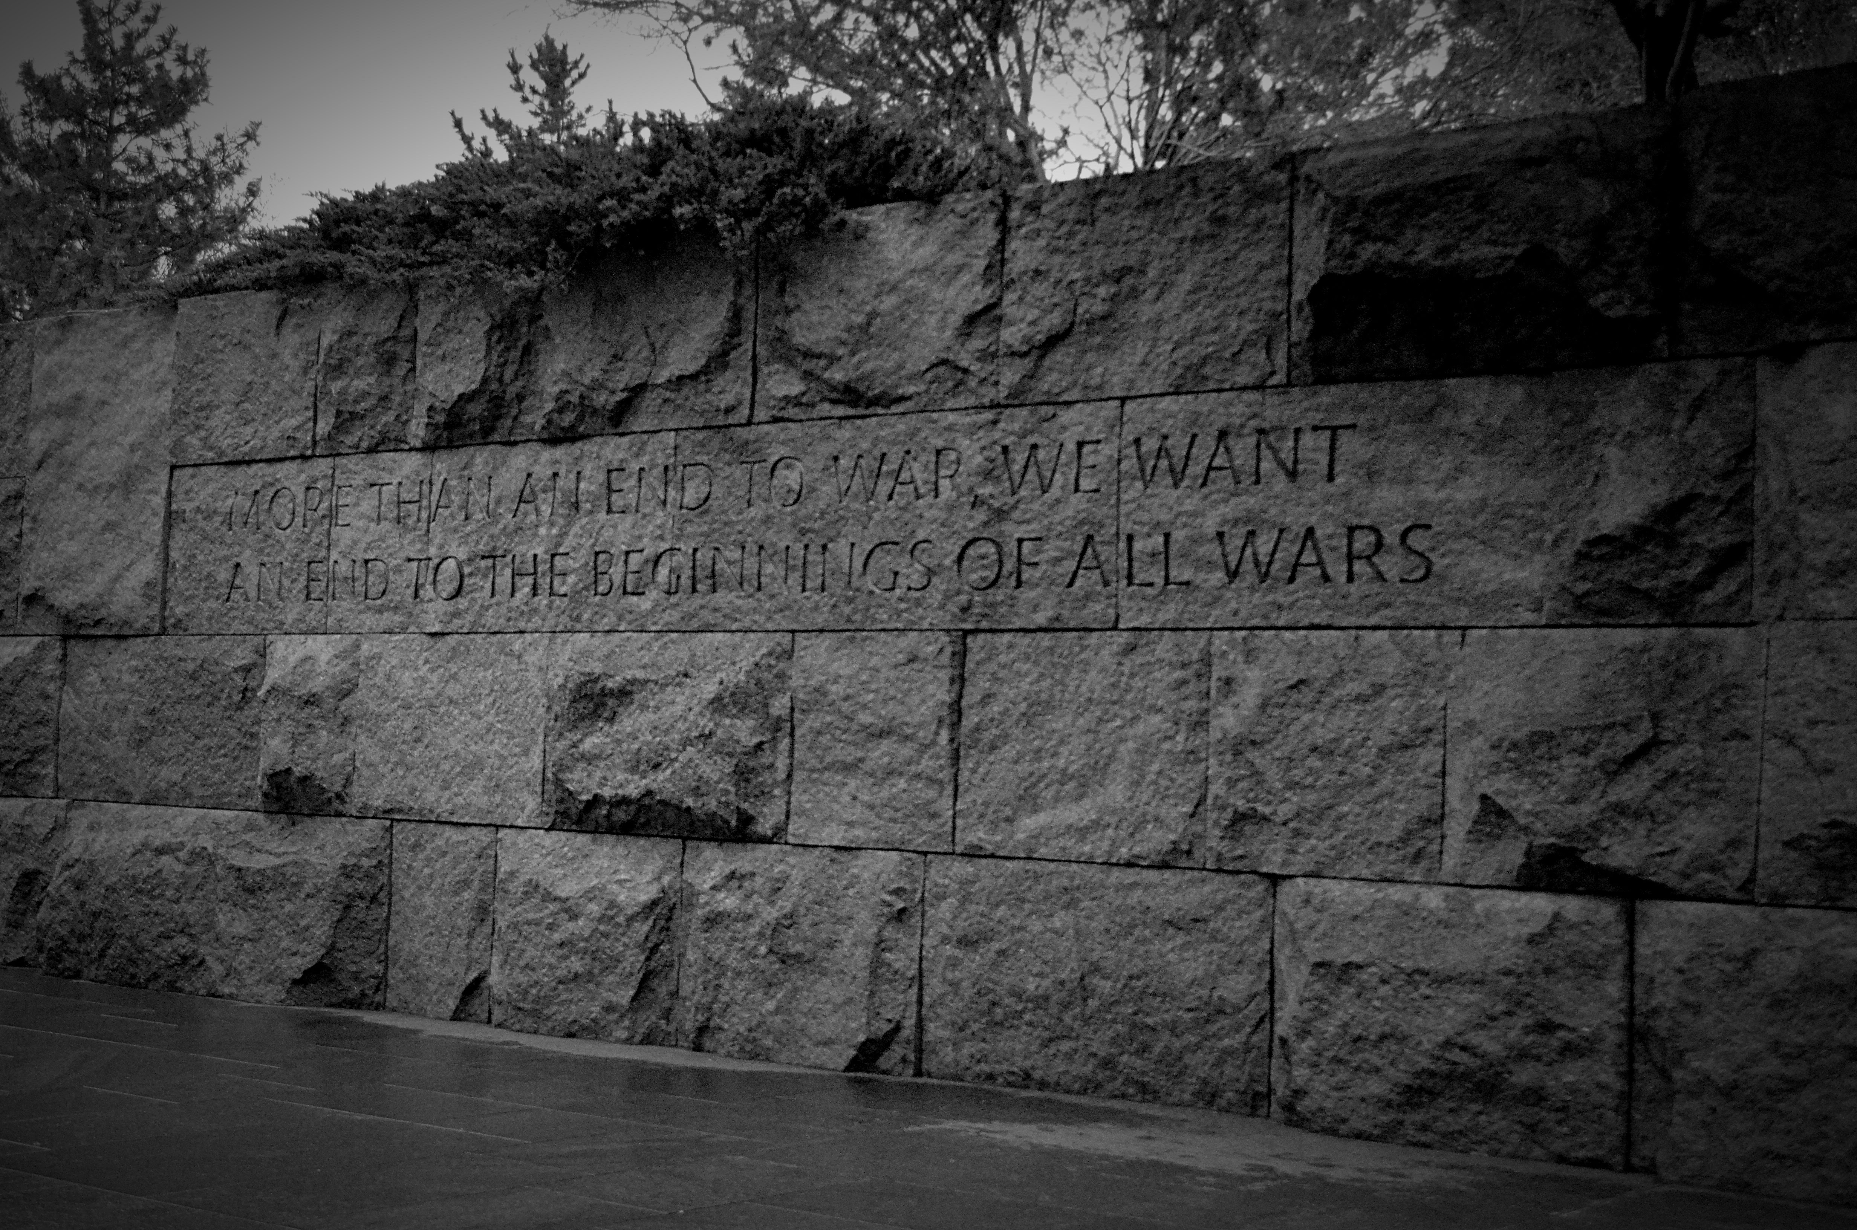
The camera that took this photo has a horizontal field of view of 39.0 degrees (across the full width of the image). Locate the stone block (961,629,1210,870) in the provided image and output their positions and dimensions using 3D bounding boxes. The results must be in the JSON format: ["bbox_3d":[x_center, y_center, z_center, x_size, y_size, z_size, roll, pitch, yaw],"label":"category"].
[{"bbox_3d":[0.701,0.534,10.653,1.223,0.927,0.400,-1,-4,39],"label":"stone block"}]

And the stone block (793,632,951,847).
[{"bbox_3d":[-0.143,0.543,11.328,0.931,0.928,0.400,-1,-4,39],"label":"stone block"}]

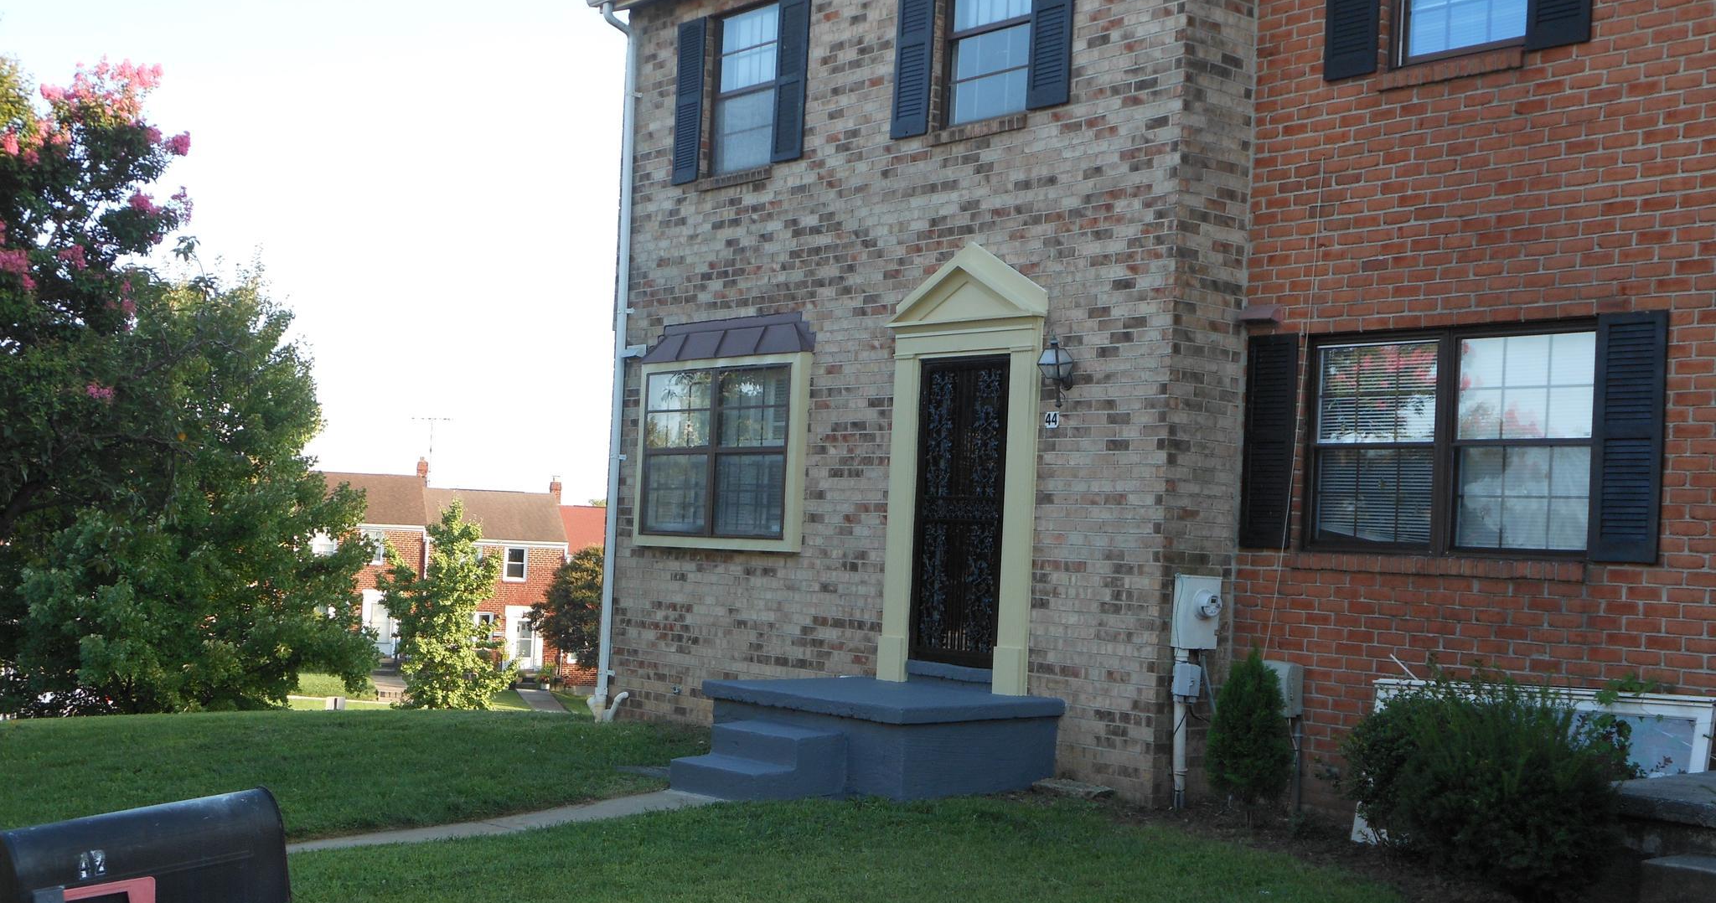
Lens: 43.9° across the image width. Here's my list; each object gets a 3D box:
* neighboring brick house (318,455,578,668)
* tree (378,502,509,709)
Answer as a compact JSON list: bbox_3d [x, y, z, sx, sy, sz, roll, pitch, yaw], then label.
[{"bbox_3d":[-18.189,4.774,88.188,11.000,8.200,8.800,3,-2,-17],"label":"neighboring brick house"},{"bbox_3d":[-9.343,3.592,48.000,3.000,5.000,3.000,3,-3,0],"label":"tree"}]

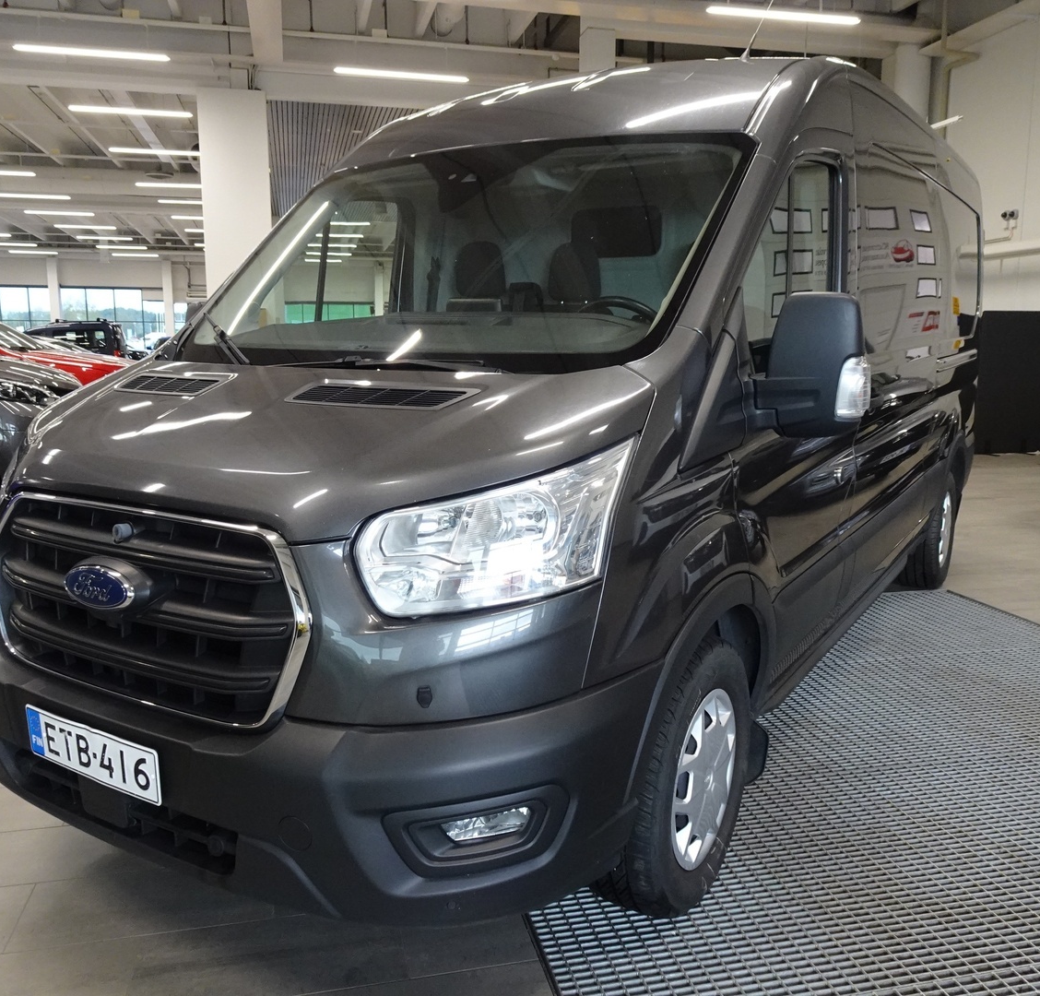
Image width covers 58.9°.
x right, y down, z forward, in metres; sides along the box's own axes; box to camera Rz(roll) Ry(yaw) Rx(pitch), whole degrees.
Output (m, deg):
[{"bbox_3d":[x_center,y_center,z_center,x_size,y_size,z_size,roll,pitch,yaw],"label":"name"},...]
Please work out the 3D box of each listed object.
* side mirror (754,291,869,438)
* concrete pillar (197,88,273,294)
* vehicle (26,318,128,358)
[{"bbox_3d":[0.738,-0.338,2.330,0.275,0.360,0.185,6,11,32],"label":"side mirror"},{"bbox_3d":[-3.558,-2.762,11.767,0.810,4.475,0.620,-2,9,-14],"label":"concrete pillar"},{"bbox_3d":[-11.800,-3.240,22.000,4.300,1.920,1.840,-2,10,-15],"label":"vehicle"}]

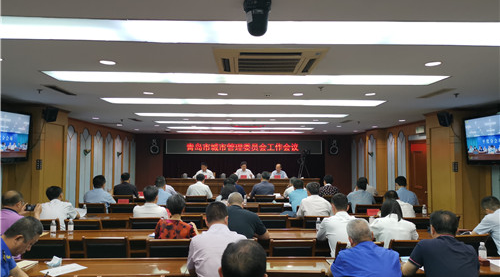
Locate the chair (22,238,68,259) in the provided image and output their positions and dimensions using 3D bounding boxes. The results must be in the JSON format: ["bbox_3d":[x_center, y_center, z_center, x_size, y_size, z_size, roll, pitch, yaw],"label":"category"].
[{"bbox_3d":[-1.973,1.419,3.990,0.450,0.885,0.540,0,-3,-2],"label":"chair"}]

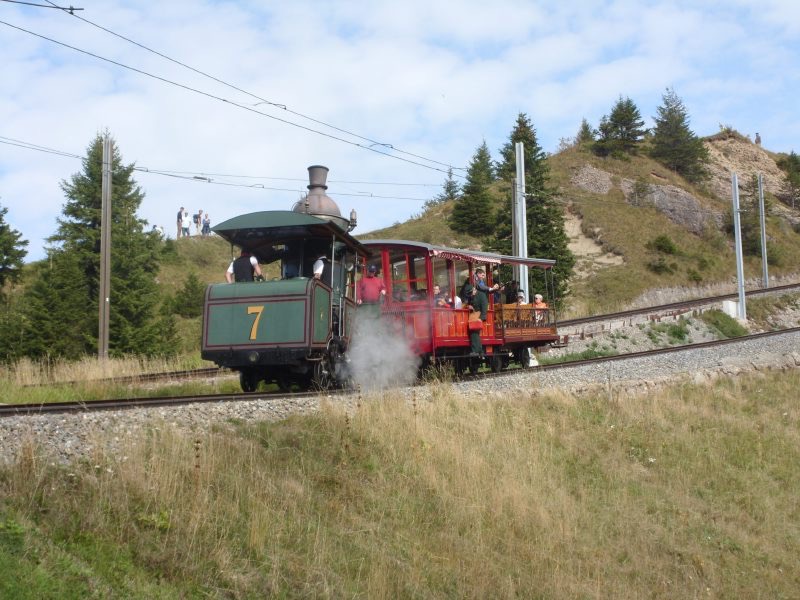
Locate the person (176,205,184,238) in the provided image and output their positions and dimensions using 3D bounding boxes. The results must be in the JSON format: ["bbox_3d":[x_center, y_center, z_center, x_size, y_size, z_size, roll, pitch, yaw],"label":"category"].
[{"bbox_3d":[-11.786,-4.161,103.000,0.350,1.740,0.500,-1,-9,6],"label":"person"}]

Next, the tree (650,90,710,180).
[{"bbox_3d":[19.165,-11.389,132.000,3.922,6.474,3.922,0,-8,0],"label":"tree"}]

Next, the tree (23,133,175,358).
[{"bbox_3d":[-9.260,-1.683,59.782,4.700,7.379,4.500,-1,-12,0],"label":"tree"}]

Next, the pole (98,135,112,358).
[{"bbox_3d":[-8.080,-1.291,52.689,0.250,6.499,0.250,-5,-13,20],"label":"pole"}]

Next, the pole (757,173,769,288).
[{"bbox_3d":[21.354,-4.078,112.746,0.260,7.032,0.260,-6,-13,24],"label":"pole"}]

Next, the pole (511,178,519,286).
[{"bbox_3d":[5.155,-2.087,86.750,0.250,7.071,0.250,-6,-13,24],"label":"pole"}]

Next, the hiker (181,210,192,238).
[{"bbox_3d":[-12.892,-4.477,116.180,0.550,1.700,0.380,0,-12,-6],"label":"hiker"}]

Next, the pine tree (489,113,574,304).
[{"bbox_3d":[6.633,-4.609,98.104,4.400,10.416,4.400,-1,-12,0],"label":"pine tree"}]

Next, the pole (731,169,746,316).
[{"bbox_3d":[14.647,-2.315,83.000,0.270,6.400,0.270,-6,-9,24],"label":"pole"}]

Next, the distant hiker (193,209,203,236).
[{"bbox_3d":[-12.197,-4.617,116.182,0.650,1.713,0.500,-4,-13,14],"label":"distant hiker"}]

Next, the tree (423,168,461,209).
[{"bbox_3d":[2.445,-6.509,113.000,2.127,2.425,2.127,0,-8,0],"label":"tree"}]

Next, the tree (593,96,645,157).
[{"bbox_3d":[16.093,-12.590,140.000,3.605,4.435,3.605,0,-8,0],"label":"tree"}]

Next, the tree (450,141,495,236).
[{"bbox_3d":[3.780,-5.813,100.000,2.179,4.905,2.179,0,-8,0],"label":"tree"}]

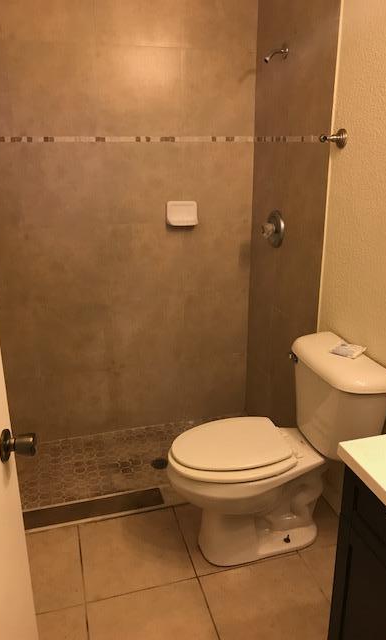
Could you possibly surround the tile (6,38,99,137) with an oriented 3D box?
[{"bbox_3d":[-0.597,-0.980,2.210,0.361,0.363,0.012,-6,20,-14],"label":"tile"}]

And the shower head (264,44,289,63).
[{"bbox_3d":[0.339,-1.075,2.098,0.100,0.075,0.060,-6,20,-14],"label":"shower head"}]

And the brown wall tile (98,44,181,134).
[{"bbox_3d":[-0.237,-1.013,2.303,0.385,0.366,0.012,-6,20,-14],"label":"brown wall tile"}]

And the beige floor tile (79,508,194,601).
[{"bbox_3d":[-0.220,0.859,1.929,0.383,0.012,0.380,-6,20,-14],"label":"beige floor tile"}]

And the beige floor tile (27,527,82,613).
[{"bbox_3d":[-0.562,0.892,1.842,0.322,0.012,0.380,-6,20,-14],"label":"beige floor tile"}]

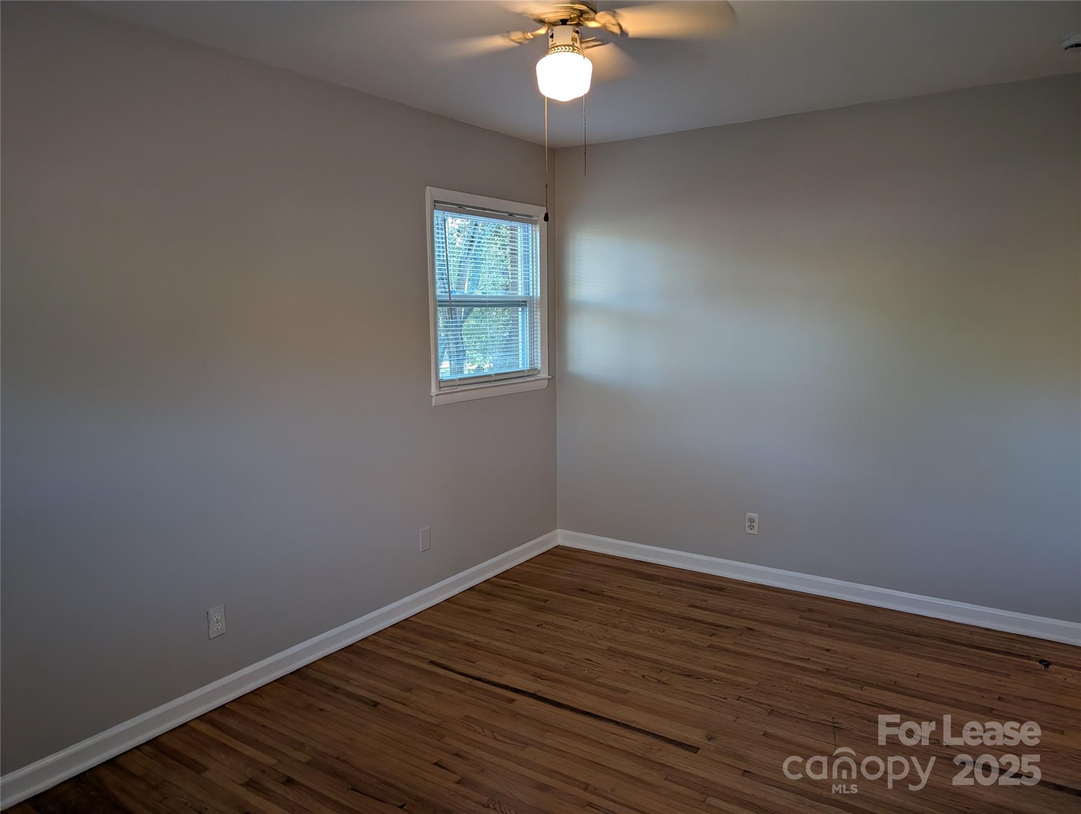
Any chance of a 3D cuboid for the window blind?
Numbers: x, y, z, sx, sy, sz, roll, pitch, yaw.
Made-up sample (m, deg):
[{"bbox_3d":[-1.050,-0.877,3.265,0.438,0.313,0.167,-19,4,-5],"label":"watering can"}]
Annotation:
[{"bbox_3d":[-0.272,-0.603,4.118,0.035,0.925,0.890,4,9,34],"label":"window blind"}]

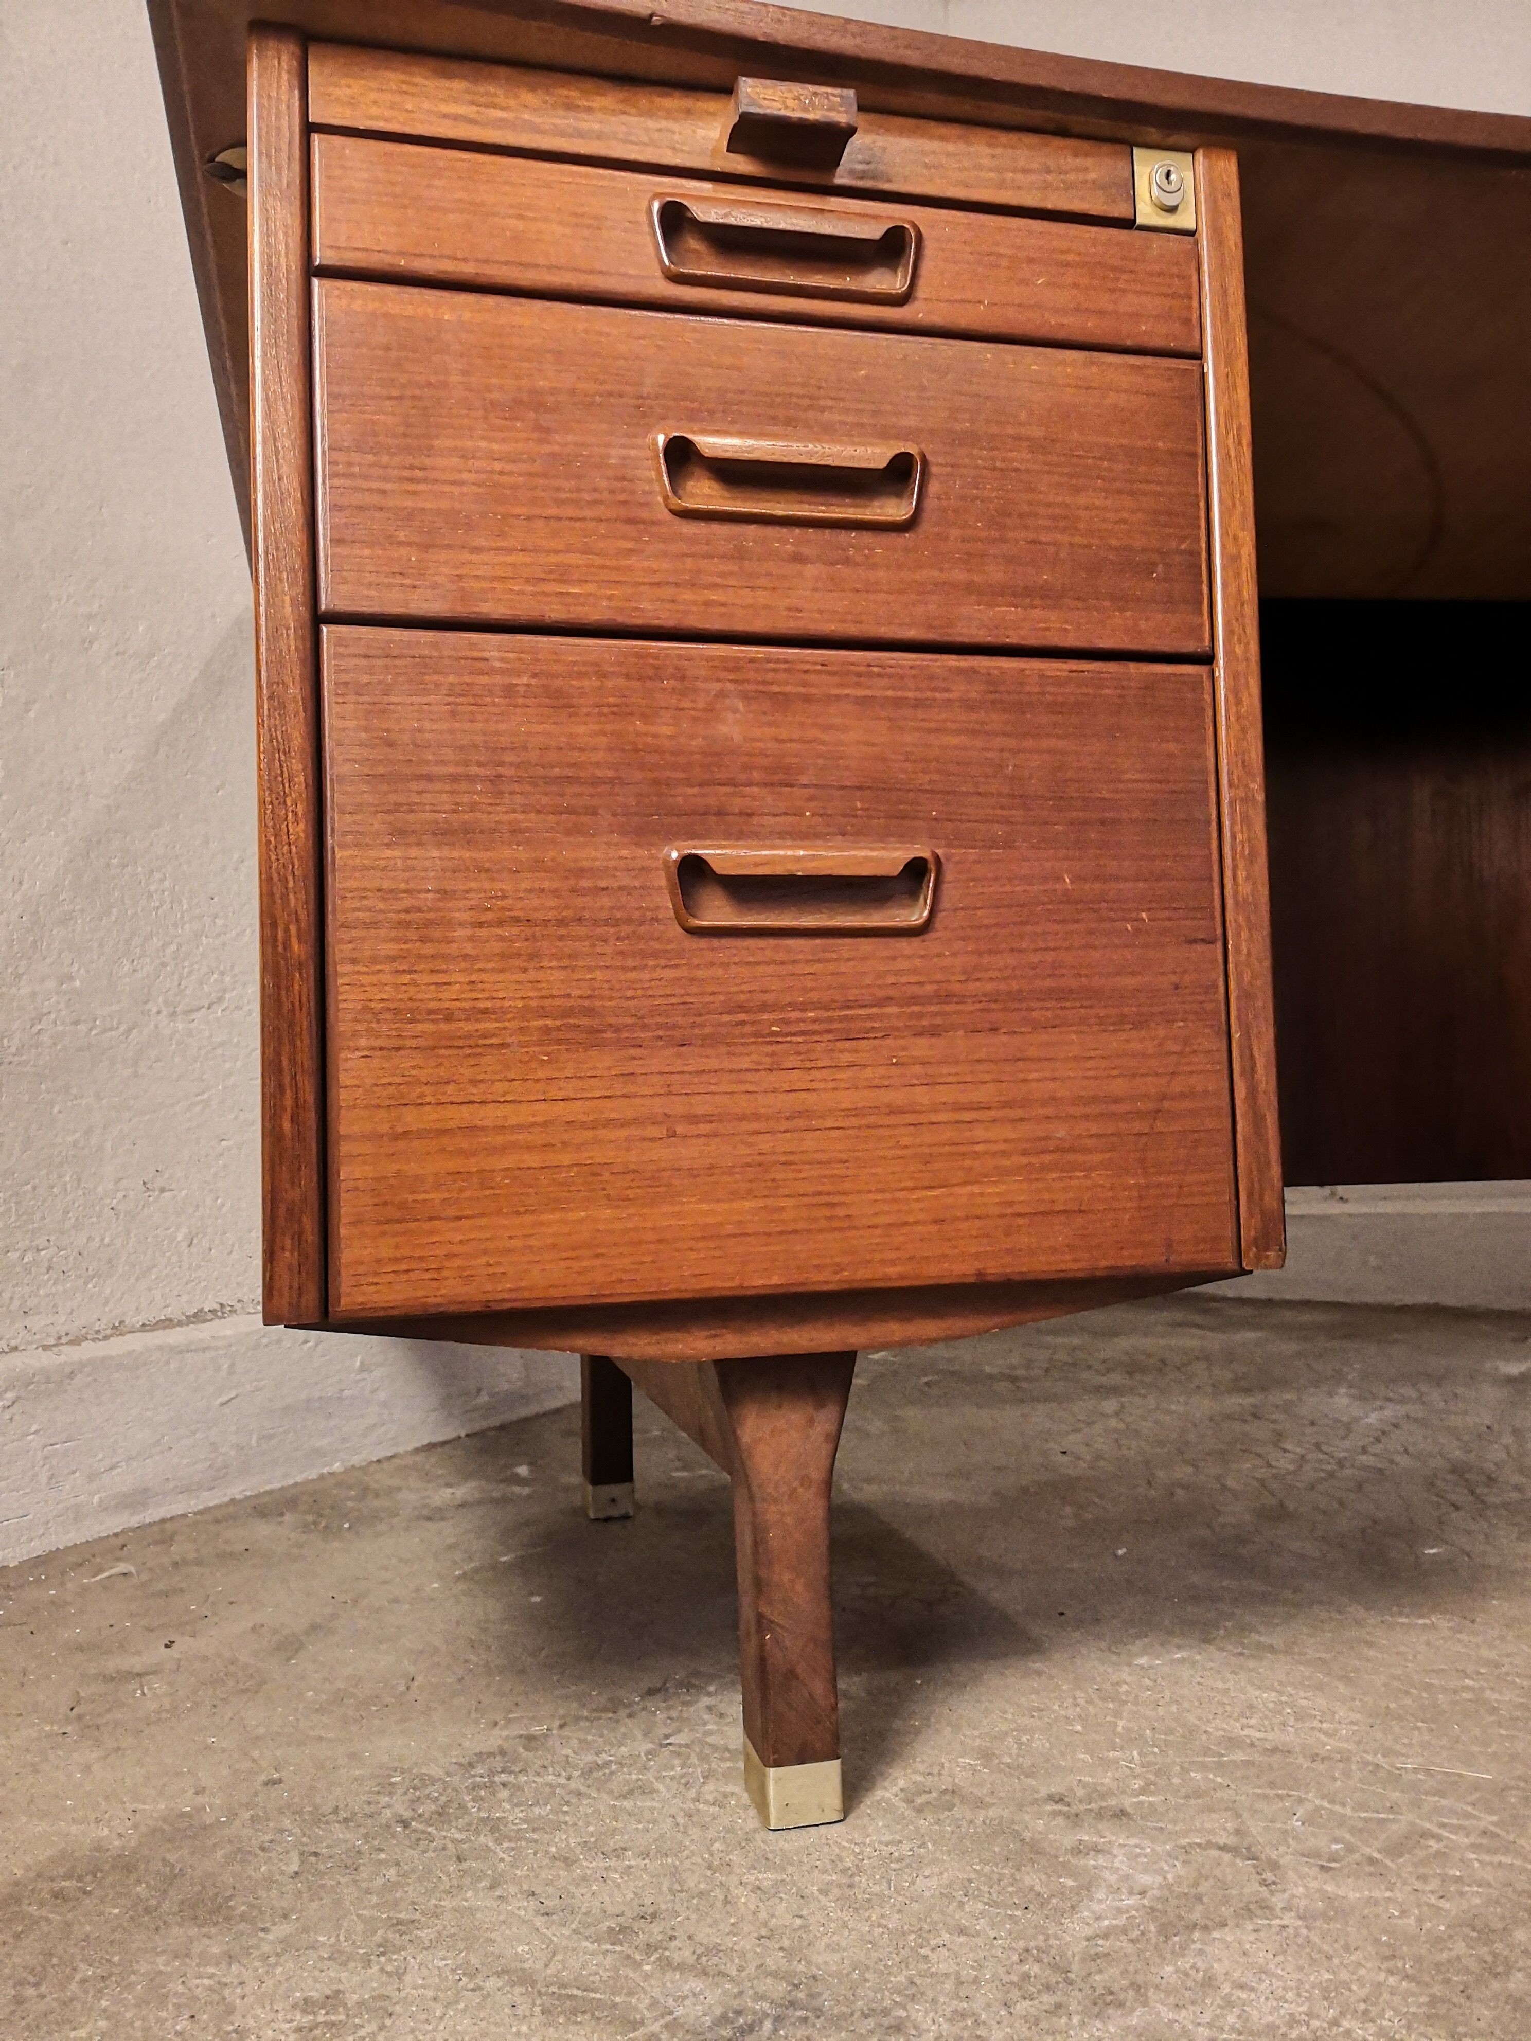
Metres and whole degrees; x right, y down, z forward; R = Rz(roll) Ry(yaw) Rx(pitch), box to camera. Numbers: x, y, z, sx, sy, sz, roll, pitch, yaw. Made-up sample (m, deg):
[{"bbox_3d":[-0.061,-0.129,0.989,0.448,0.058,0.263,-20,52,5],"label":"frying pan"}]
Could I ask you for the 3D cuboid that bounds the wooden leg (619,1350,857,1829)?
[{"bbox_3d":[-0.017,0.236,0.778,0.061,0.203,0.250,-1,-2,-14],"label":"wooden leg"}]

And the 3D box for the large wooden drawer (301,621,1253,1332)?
[{"bbox_3d":[-0.028,-0.012,0.827,0.371,0.259,0.400,-1,-2,-14],"label":"large wooden drawer"}]

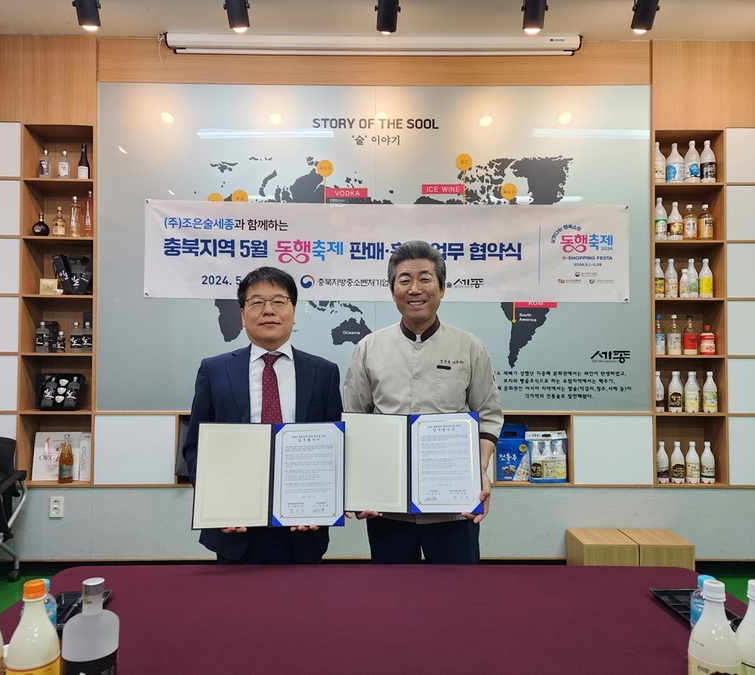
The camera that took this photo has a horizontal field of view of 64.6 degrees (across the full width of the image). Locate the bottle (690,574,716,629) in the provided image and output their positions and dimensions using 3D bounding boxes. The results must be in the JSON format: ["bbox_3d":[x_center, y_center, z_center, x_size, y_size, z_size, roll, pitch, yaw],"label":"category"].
[{"bbox_3d":[0.669,0.582,1.210,0.062,0.175,0.062,0,-1,-1],"label":"bottle"}]

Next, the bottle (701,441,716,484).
[{"bbox_3d":[2.045,0.770,3.692,0.076,0.250,0.076,0,-1,-1],"label":"bottle"}]

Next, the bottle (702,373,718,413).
[{"bbox_3d":[2.102,0.345,3.773,0.080,0.257,0.080,0,-1,-1],"label":"bottle"}]

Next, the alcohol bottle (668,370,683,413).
[{"bbox_3d":[1.857,0.340,3.717,0.077,0.256,0.077,0,-1,-1],"label":"alcohol bottle"}]

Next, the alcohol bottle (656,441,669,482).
[{"bbox_3d":[1.758,0.769,3.688,0.076,0.251,0.076,0,-1,-1],"label":"alcohol bottle"}]

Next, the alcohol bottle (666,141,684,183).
[{"bbox_3d":[1.893,-1.099,3.796,0.094,0.271,0.094,0,-1,-1],"label":"alcohol bottle"}]

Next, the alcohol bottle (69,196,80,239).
[{"bbox_3d":[-1.897,-0.750,3.754,0.062,0.273,0.060,0,-1,-1],"label":"alcohol bottle"}]

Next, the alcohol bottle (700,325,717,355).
[{"bbox_3d":[2.062,0.016,3.725,0.083,0.187,0.083,0,-1,-1],"label":"alcohol bottle"}]

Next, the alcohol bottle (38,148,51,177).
[{"bbox_3d":[-2.030,-1.048,3.652,0.063,0.194,0.063,0,-1,-16],"label":"alcohol bottle"}]

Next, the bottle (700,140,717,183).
[{"bbox_3d":[2.103,-1.108,3.798,0.086,0.286,0.086,0,-1,-1],"label":"bottle"}]

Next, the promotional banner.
[{"bbox_3d":[0.061,-0.531,3.704,3.000,0.600,0.020,0,-1,-1],"label":"promotional banner"}]

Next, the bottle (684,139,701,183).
[{"bbox_3d":[1.971,-1.099,3.740,0.088,0.270,0.088,0,-1,-1],"label":"bottle"}]

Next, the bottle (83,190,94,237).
[{"bbox_3d":[-1.774,-0.763,3.691,0.065,0.285,0.065,0,-1,-1],"label":"bottle"}]

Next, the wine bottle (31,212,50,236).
[{"bbox_3d":[-2.072,-0.698,3.687,0.105,0.153,0.075,0,-1,-1],"label":"wine bottle"}]

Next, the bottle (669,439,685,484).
[{"bbox_3d":[1.856,0.769,3.689,0.076,0.251,0.076,0,-1,-1],"label":"bottle"}]

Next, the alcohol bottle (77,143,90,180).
[{"bbox_3d":[-1.793,-1.066,3.656,0.065,0.231,0.065,0,-1,-1],"label":"alcohol bottle"}]

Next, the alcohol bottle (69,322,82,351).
[{"bbox_3d":[-1.855,-0.004,3.679,0.076,0.190,0.060,0,-1,-1],"label":"alcohol bottle"}]

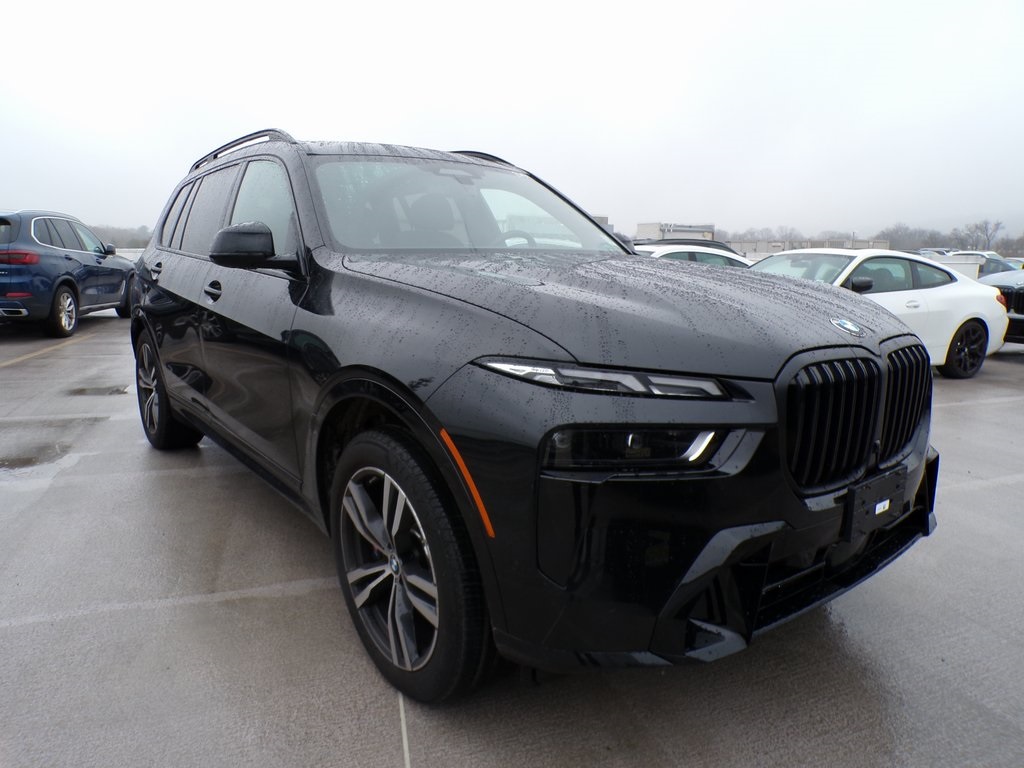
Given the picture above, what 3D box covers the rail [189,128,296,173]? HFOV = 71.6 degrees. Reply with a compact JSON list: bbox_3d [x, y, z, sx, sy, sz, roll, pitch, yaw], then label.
[{"bbox_3d":[-1.516,-1.247,3.841,0.070,0.115,1.900,-8,14,-37],"label":"rail"}]

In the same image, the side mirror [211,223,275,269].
[{"bbox_3d":[-0.973,-0.511,2.622,0.230,0.165,0.170,-8,14,-37],"label":"side mirror"}]

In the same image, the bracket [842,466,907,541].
[{"bbox_3d":[0.964,0.313,1.890,0.295,0.152,0.038,-8,14,-37],"label":"bracket"}]

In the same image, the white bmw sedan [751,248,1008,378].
[{"bbox_3d":[3.423,-0.822,7.984,4.768,1.388,1.852,-4,12,-24],"label":"white bmw sedan"}]

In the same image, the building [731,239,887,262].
[{"bbox_3d":[36.749,-15.679,88.000,20.000,4.500,8.000,2,11,5],"label":"building"}]

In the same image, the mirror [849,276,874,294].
[{"bbox_3d":[3.346,-0.958,6.859,0.140,0.150,0.200,-4,12,-24],"label":"mirror"}]

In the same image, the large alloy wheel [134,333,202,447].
[{"bbox_3d":[-2.174,0.020,4.548,0.290,0.780,0.780,-8,14,-37],"label":"large alloy wheel"}]

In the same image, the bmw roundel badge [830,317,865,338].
[{"bbox_3d":[0.897,-0.152,1.894,0.094,0.015,0.094,-8,40,-37],"label":"bmw roundel badge"}]

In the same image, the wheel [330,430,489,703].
[{"bbox_3d":[-0.266,0.521,2.150,0.285,0.780,0.780,-8,14,-37],"label":"wheel"}]

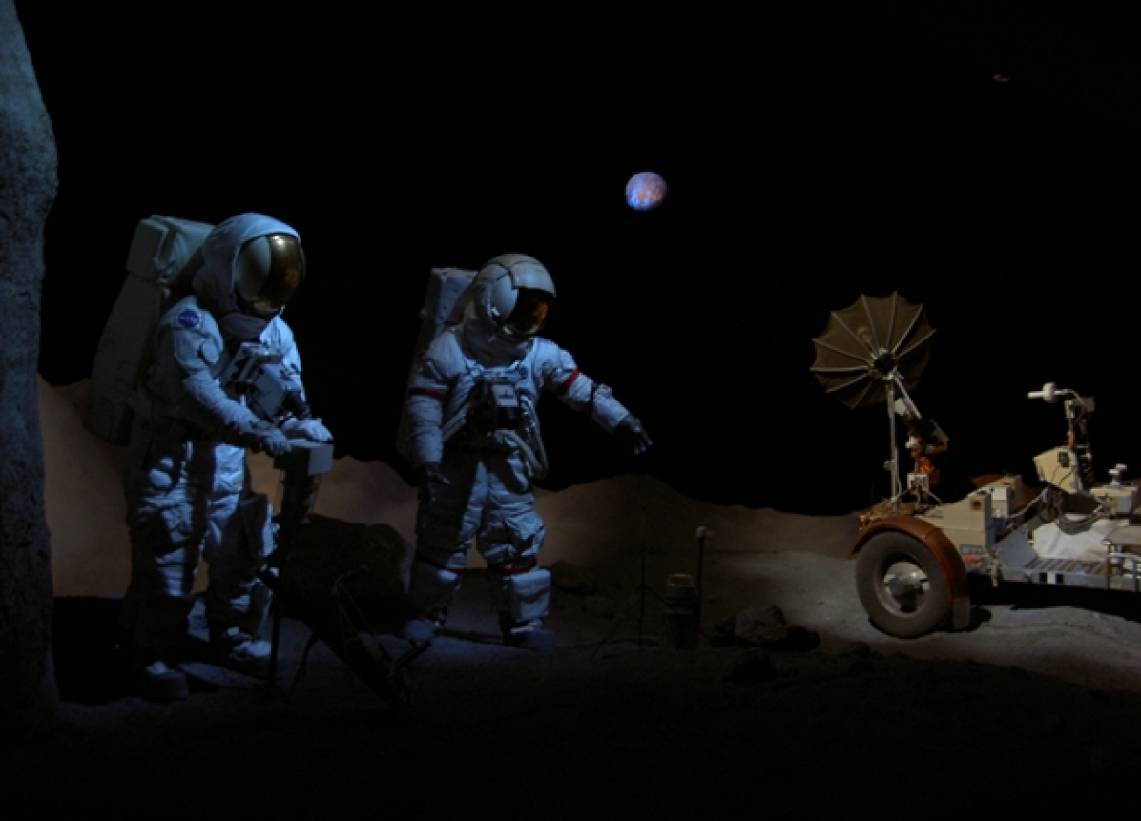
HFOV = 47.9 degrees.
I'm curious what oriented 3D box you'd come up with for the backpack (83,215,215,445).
[{"bbox_3d":[-1.612,-0.300,5.183,0.300,0.900,0.500,20,11,27],"label":"backpack"}]

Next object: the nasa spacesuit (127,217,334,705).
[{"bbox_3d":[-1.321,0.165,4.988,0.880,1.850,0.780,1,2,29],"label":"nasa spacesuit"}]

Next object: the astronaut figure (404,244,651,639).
[{"bbox_3d":[-0.285,0.185,6.230,1.030,1.850,0.820,-1,2,-27],"label":"astronaut figure"}]

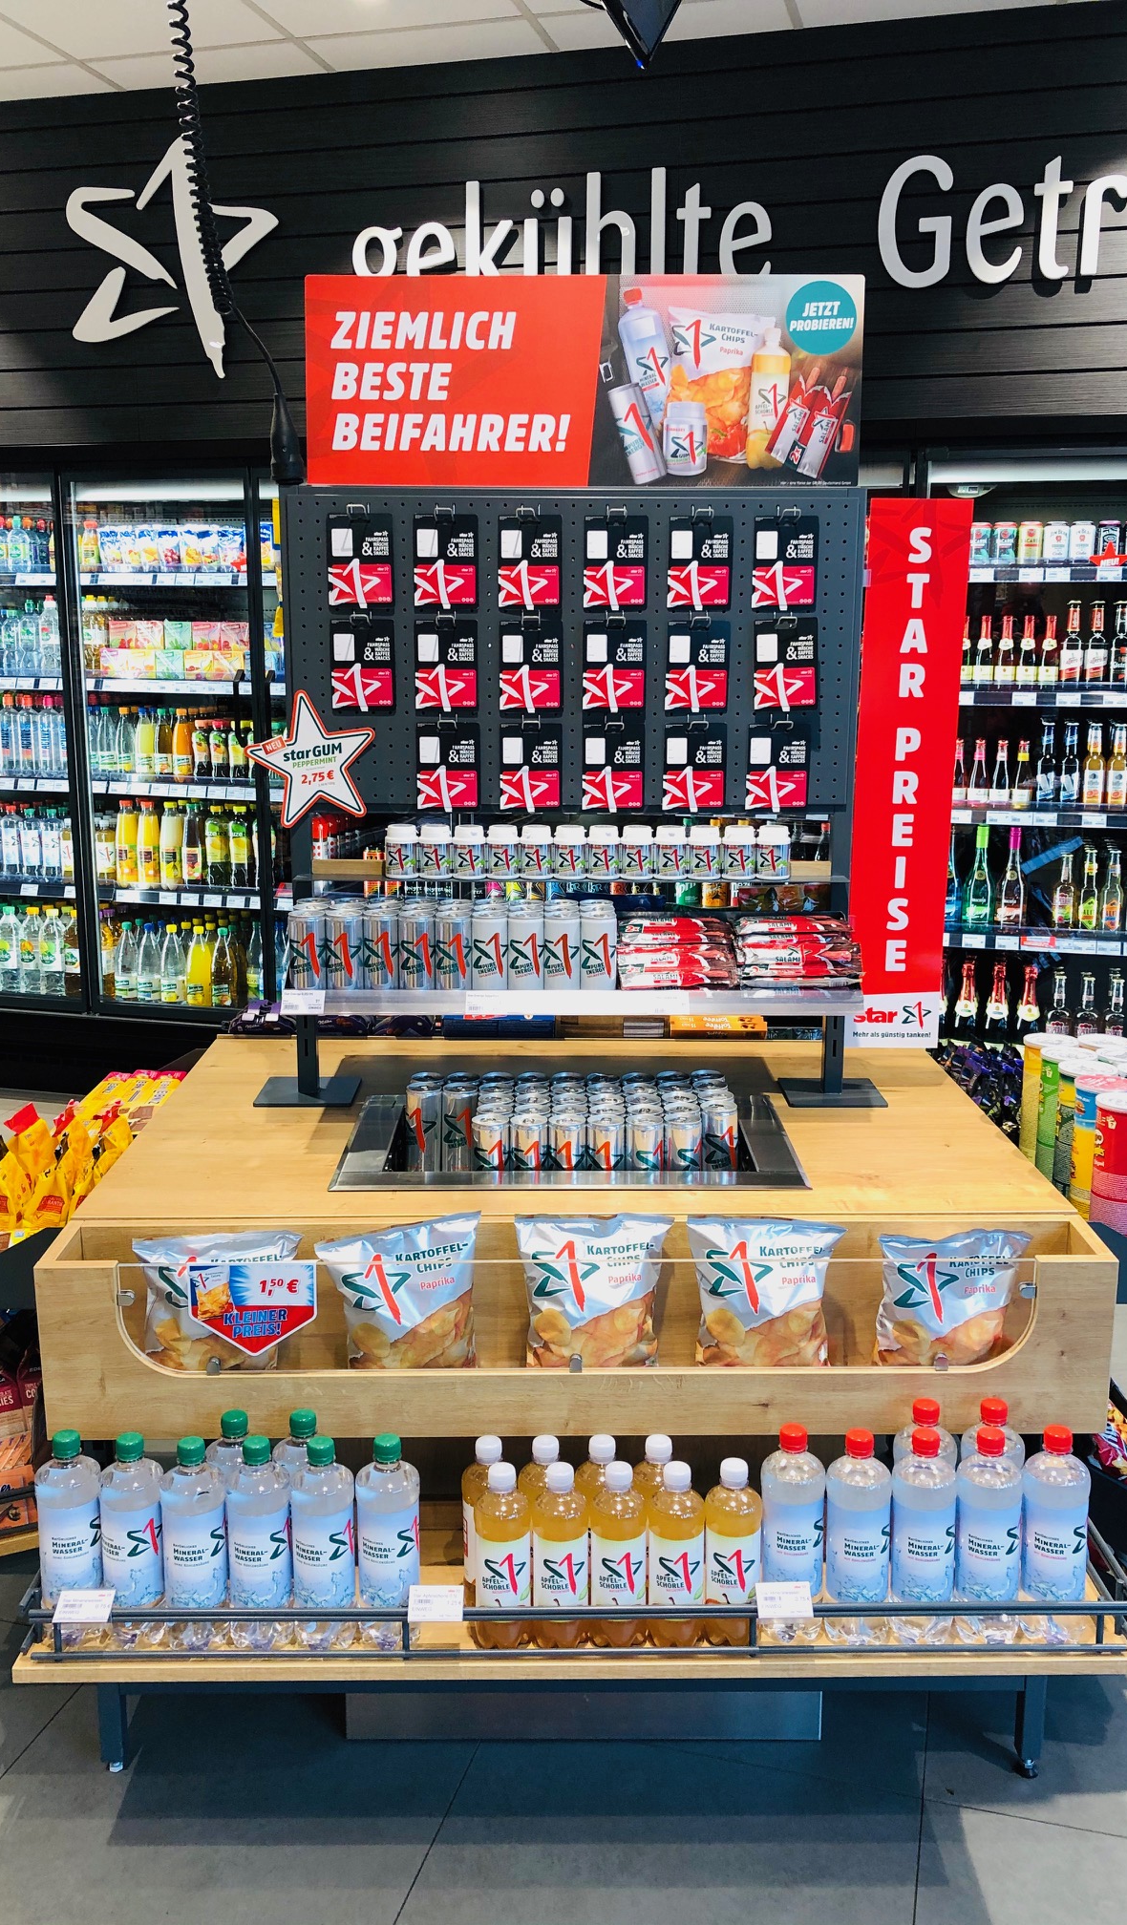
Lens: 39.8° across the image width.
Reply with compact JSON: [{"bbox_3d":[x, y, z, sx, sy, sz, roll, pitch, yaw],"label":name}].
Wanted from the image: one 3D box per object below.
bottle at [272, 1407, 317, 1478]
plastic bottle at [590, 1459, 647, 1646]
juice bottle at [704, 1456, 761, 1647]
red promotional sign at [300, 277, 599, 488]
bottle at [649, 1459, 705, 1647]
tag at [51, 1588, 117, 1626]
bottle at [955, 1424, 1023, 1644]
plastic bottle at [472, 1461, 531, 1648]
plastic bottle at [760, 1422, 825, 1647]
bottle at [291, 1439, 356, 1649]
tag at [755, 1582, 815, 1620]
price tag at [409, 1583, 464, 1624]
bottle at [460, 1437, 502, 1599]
[{"bbox_3d":[-0.300,0.643,1.824,0.074,0.246,0.074,0,12,-1],"label":"bottle"},{"bbox_3d":[0.064,0.671,1.771,0.065,0.211,0.065,0,12,-1],"label":"plastic bottle"},{"bbox_3d":[0.193,0.669,1.777,0.065,0.211,0.065,0,12,-1],"label":"juice bottle"},{"bbox_3d":[-0.159,-0.838,2.252,0.424,0.286,0.010,0,12,-1],"label":"red promotional sign"},{"bbox_3d":[0.128,0.672,1.770,0.063,0.212,0.063,0,12,-1],"label":"bottle"},{"bbox_3d":[-0.531,0.717,1.729,0.060,0.003,0.042,0,44,-1],"label":"tag"},{"bbox_3d":[0.483,0.650,1.779,0.074,0.246,0.074,0,12,-1],"label":"bottle"},{"bbox_3d":[-0.068,0.671,1.769,0.063,0.212,0.063,0,12,-1],"label":"plastic bottle"},{"bbox_3d":[0.262,0.651,1.797,0.072,0.247,0.072,0,12,-1],"label":"plastic bottle"},{"bbox_3d":[-0.271,0.655,1.765,0.072,0.242,0.072,0,12,-1],"label":"bottle"},{"bbox_3d":[0.247,0.711,1.736,0.060,0.003,0.042,0,44,-1],"label":"tag"},{"bbox_3d":[-0.141,0.714,1.733,0.060,0.003,0.038,0,52,-1],"label":"price tag"},{"bbox_3d":[-0.087,0.661,1.831,0.062,0.213,0.062,0,12,-1],"label":"bottle"}]

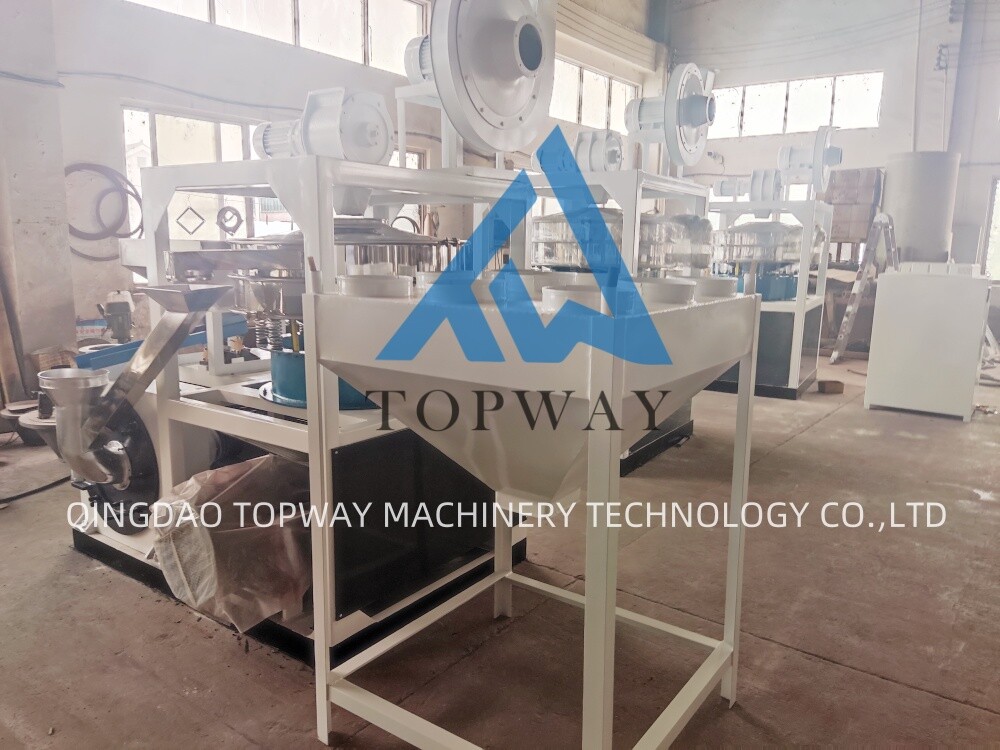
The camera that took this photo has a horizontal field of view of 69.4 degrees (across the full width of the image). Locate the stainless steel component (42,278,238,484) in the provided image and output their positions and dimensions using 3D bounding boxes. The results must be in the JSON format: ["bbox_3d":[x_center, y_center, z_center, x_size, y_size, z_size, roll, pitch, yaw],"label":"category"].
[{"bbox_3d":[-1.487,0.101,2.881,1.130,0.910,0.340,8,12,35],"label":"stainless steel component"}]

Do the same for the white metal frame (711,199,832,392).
[{"bbox_3d":[2.945,-0.909,8.158,1.155,1.946,1.307,7,12,30],"label":"white metal frame"}]

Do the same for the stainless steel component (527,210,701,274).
[{"bbox_3d":[0.907,-1.042,5.542,1.278,0.480,1.025,7,12,34],"label":"stainless steel component"}]

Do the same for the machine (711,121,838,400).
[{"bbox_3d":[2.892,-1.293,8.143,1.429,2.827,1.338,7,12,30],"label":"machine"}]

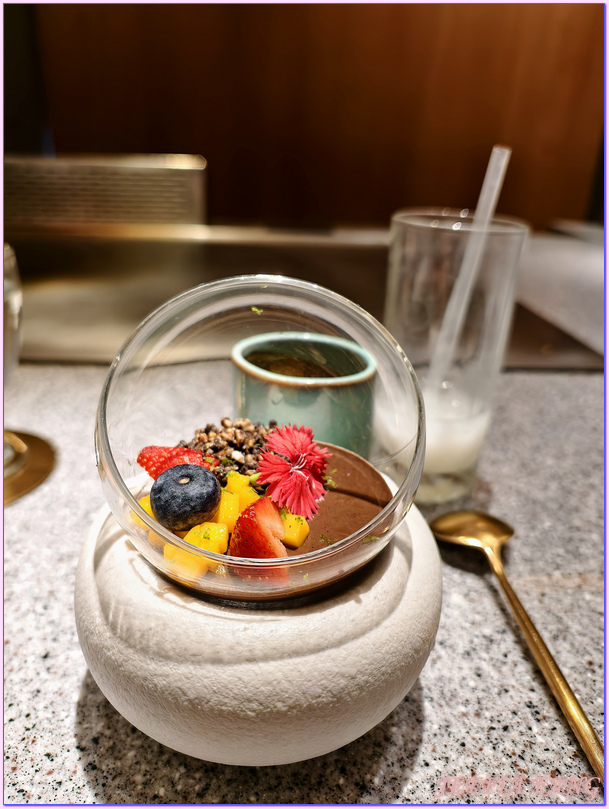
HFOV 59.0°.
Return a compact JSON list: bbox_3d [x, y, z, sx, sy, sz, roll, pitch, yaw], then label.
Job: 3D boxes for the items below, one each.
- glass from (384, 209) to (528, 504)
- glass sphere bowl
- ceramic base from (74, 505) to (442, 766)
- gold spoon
[{"bbox_3d":[0.069,-0.022,0.279,0.061,0.141,0.061,1,27,0],"label":"glass"},{"bbox_3d":[-0.013,0.011,0.171,0.100,0.096,0.099,1,27,0],"label":"glass sphere bowl"},{"bbox_3d":[-0.015,0.065,0.199,0.128,0.056,0.128,1,27,0],"label":"ceramic base"},{"bbox_3d":[0.089,0.094,0.185,0.039,0.020,0.180,-2,27,-6],"label":"gold spoon"}]

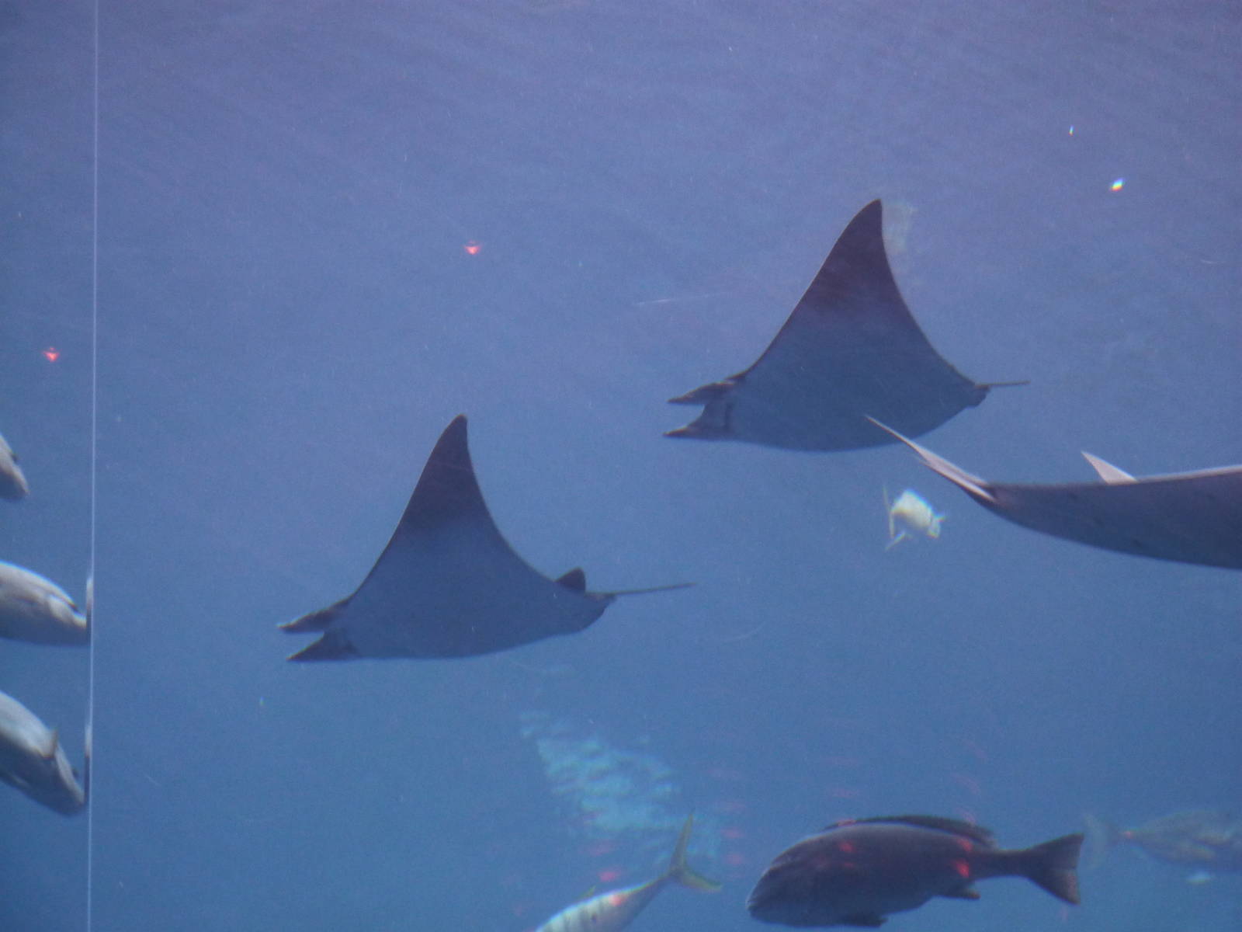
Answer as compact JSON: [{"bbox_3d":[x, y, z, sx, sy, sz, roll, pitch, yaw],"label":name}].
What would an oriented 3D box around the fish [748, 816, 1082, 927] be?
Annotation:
[{"bbox_3d":[0.626,0.865,8.500,0.700,0.210,0.120,-6,-6,-9],"label":"fish"}]

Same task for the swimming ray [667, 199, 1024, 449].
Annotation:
[{"bbox_3d":[0.562,-0.296,10.000,0.900,0.470,0.920,-6,-31,-2],"label":"swimming ray"}]

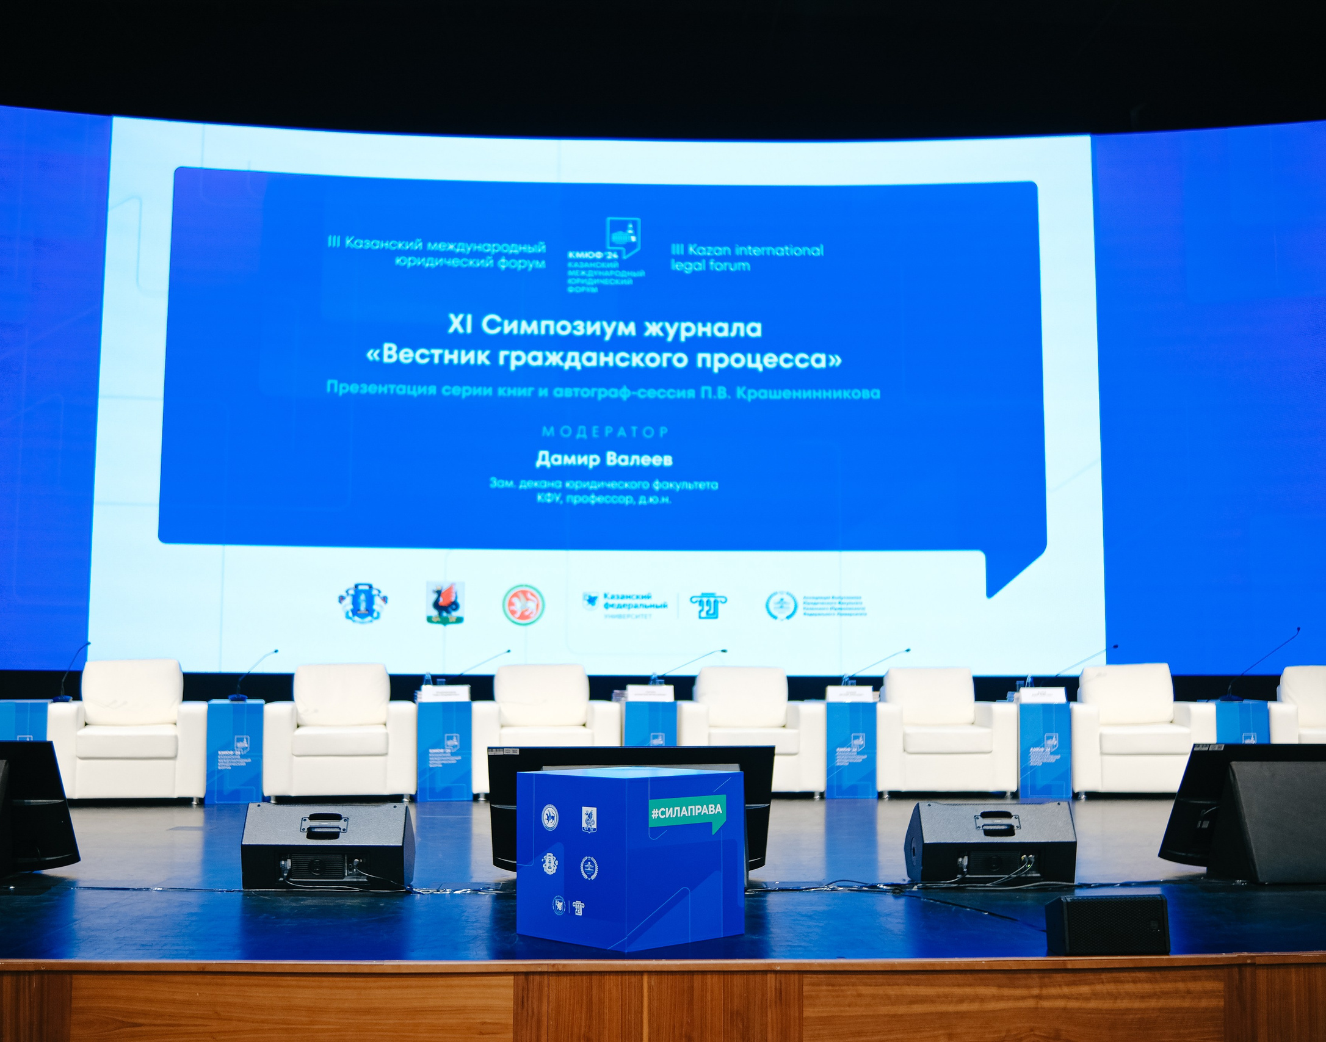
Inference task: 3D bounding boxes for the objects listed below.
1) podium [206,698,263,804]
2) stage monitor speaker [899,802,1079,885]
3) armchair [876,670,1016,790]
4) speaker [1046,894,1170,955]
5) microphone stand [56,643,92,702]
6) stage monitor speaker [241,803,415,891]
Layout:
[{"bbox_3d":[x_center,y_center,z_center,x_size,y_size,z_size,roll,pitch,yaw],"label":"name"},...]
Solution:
[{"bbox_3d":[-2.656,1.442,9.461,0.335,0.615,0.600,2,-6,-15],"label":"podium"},{"bbox_3d":[1.297,1.257,6.024,0.590,0.310,0.380,0,-6,1],"label":"stage monitor speaker"},{"bbox_3d":[1.820,1.403,10.161,0.920,0.870,0.820,0,-6,1],"label":"armchair"},{"bbox_3d":[1.290,1.165,4.413,0.295,0.165,0.175,1,-15,-5],"label":"speaker"},{"bbox_3d":[-3.653,0.933,9.412,0.220,0.385,0.130,2,-6,-20],"label":"microphone stand"},{"bbox_3d":[-1.263,1.222,5.775,0.590,0.310,0.380,0,-6,-2],"label":"stage monitor speaker"}]

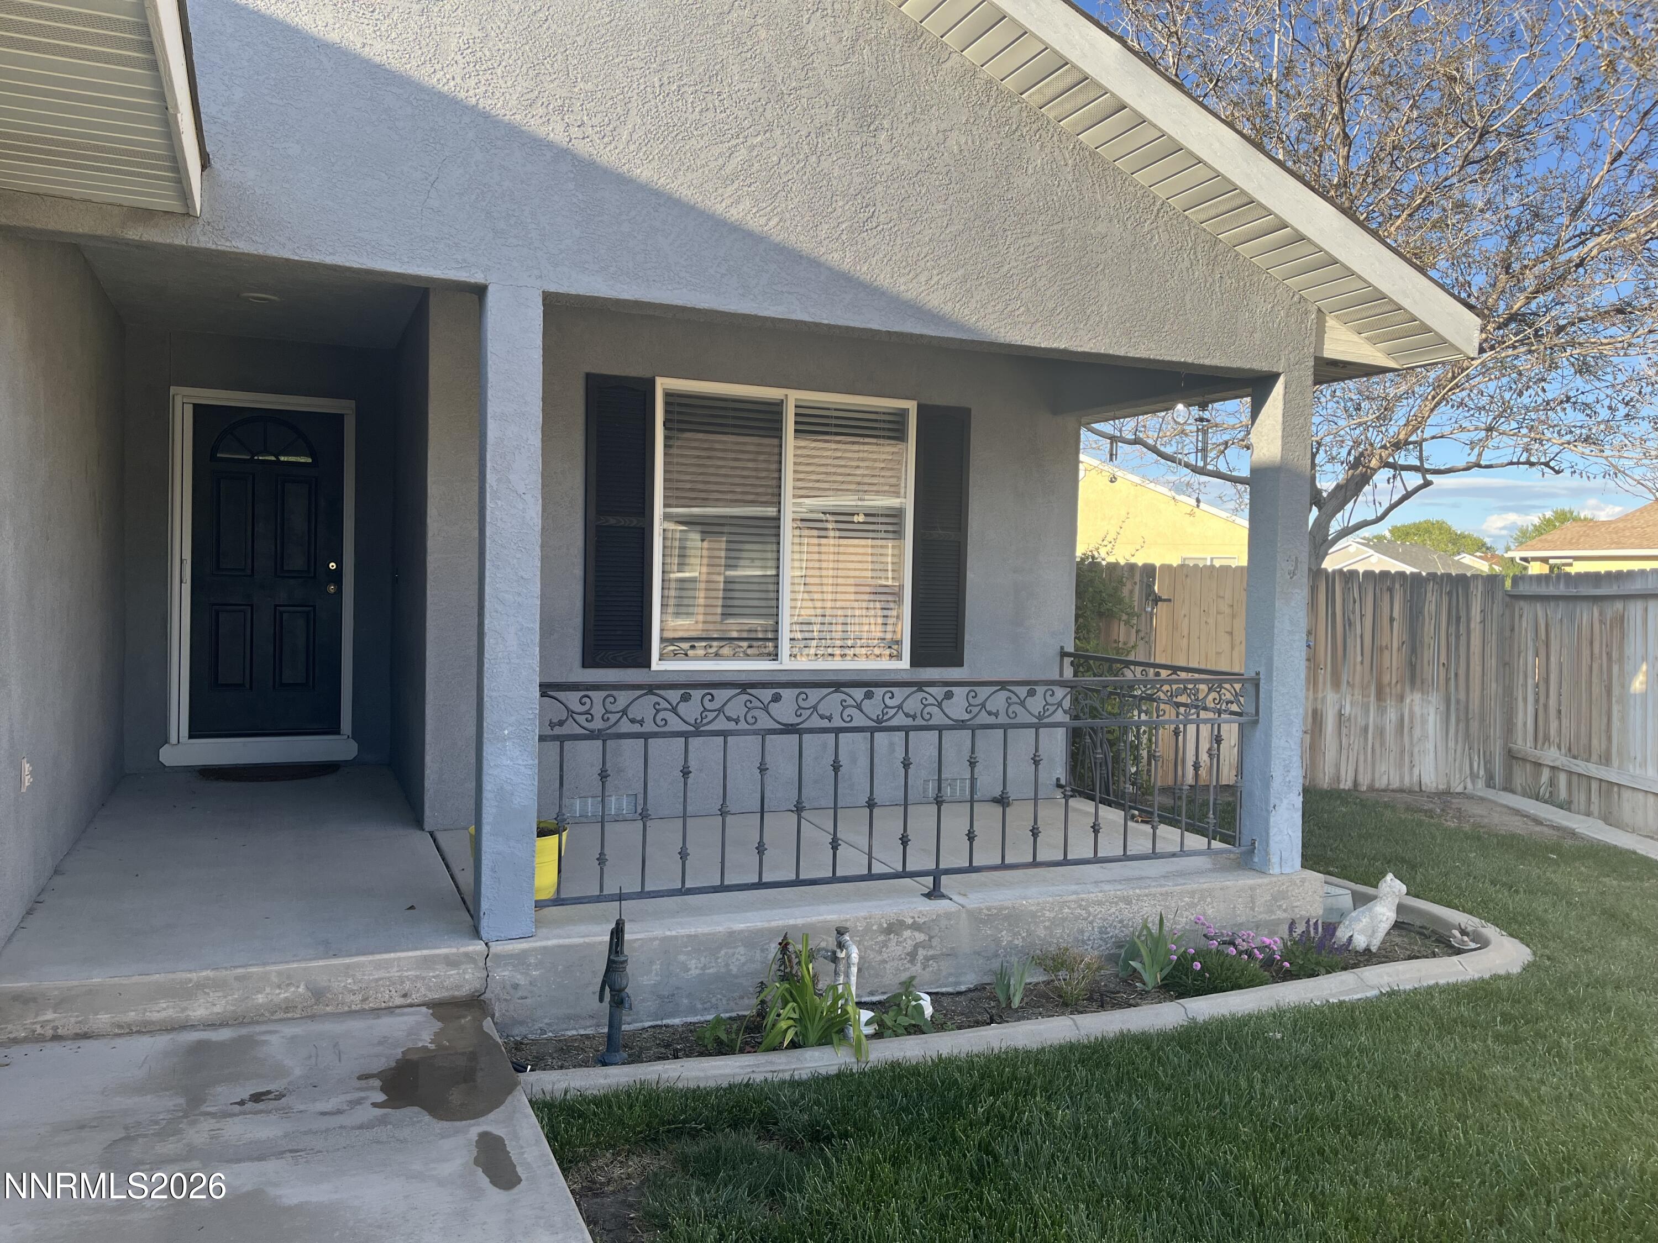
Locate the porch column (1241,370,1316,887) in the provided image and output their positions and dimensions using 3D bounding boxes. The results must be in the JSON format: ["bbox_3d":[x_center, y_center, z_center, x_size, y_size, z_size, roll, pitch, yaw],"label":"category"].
[{"bbox_3d":[2.070,-0.005,5.762,0.186,2.290,0.201,1,1,-23],"label":"porch column"}]

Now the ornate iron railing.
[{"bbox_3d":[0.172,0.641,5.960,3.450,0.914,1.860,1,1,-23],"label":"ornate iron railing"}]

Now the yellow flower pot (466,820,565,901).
[{"bbox_3d":[-1.240,0.956,4.966,0.375,0.270,0.375,1,1,-23],"label":"yellow flower pot"}]

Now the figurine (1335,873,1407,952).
[{"bbox_3d":[2.468,1.327,5.669,0.310,0.360,0.180,2,1,33],"label":"figurine"}]

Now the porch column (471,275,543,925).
[{"bbox_3d":[-1.135,-0.025,4.405,0.186,2.257,0.201,1,1,-23],"label":"porch column"}]

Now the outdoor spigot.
[{"bbox_3d":[-0.717,1.238,4.168,0.150,0.490,0.100,2,1,37],"label":"outdoor spigot"}]

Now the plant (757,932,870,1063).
[{"bbox_3d":[-0.062,1.325,4.400,0.390,0.380,0.360,1,1,0],"label":"plant"}]

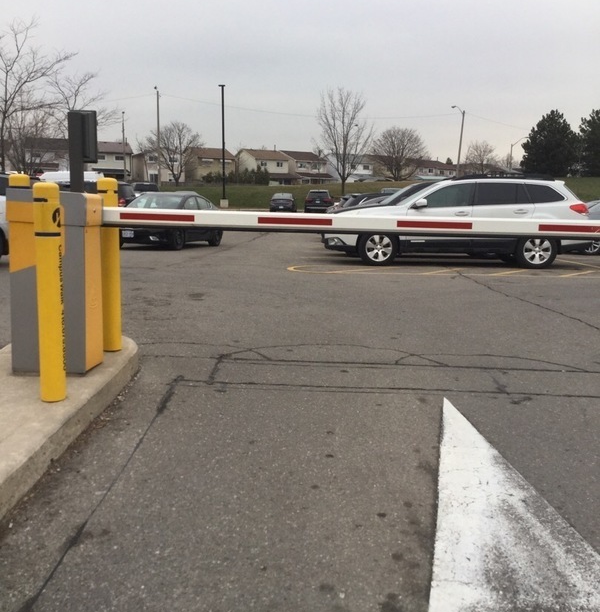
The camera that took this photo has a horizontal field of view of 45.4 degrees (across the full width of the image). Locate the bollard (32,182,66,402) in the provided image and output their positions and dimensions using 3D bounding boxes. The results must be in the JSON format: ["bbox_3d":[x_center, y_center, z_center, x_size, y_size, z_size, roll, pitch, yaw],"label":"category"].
[{"bbox_3d":[-1.222,-0.061,3.512,0.130,1.070,0.130,0,7,0],"label":"bollard"}]

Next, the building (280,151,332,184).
[{"bbox_3d":[0.000,-21.495,116.199,6.800,6.900,9.000,-6,9,-37],"label":"building"}]

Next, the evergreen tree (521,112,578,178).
[{"bbox_3d":[29.211,-18.978,84.045,6.963,7.682,6.723,1,9,0],"label":"evergreen tree"}]

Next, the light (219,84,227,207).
[{"bbox_3d":[-5.777,-12.043,54.320,0.650,9.110,0.750,5,9,24],"label":"light"}]

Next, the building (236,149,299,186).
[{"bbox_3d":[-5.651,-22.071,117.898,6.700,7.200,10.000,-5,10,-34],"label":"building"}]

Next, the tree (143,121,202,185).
[{"bbox_3d":[-14.764,-17.976,84.288,7.083,7.488,6.843,1,9,0],"label":"tree"}]

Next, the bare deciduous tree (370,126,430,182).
[{"bbox_3d":[13.469,-20.765,97.967,8.096,7.371,7.956,1,9,0],"label":"bare deciduous tree"}]

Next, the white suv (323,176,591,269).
[{"bbox_3d":[2.880,-1.612,13.482,4.780,1.650,1.820,1,7,9],"label":"white suv"}]

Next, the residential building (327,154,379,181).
[{"bbox_3d":[7.200,-22.525,124.133,6.500,6.900,9.000,-6,9,-37],"label":"residential building"}]

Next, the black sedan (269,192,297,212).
[{"bbox_3d":[-1.226,-7.599,53.971,1.830,1.450,4.750,0,7,3],"label":"black sedan"}]

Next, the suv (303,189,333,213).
[{"bbox_3d":[1.376,-7.364,51.121,1.910,1.700,4.700,1,9,2],"label":"suv"}]

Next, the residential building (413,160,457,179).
[{"bbox_3d":[24.700,-24.923,142.981,10.500,6.900,9.000,-6,9,-37],"label":"residential building"}]

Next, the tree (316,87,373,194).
[{"bbox_3d":[3.709,-13.995,61.085,4.798,9.123,4.711,1,9,0],"label":"tree"}]

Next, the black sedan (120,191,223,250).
[{"bbox_3d":[-3.476,-2.298,19.101,1.850,1.470,4.840,3,9,13],"label":"black sedan"}]

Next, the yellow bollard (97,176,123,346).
[{"bbox_3d":[-1.208,-0.258,4.551,0.130,1.080,0.130,0,7,0],"label":"yellow bollard"}]

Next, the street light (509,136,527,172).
[{"bbox_3d":[33.894,-21.416,110.159,2.800,9.000,0.350,0,7,0],"label":"street light"}]

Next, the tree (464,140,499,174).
[{"bbox_3d":[32.794,-26.366,129.443,6.265,6.909,6.265,1,9,0],"label":"tree"}]

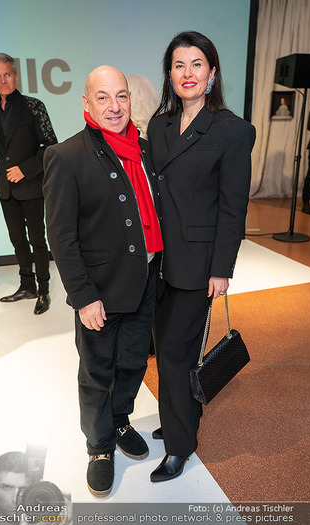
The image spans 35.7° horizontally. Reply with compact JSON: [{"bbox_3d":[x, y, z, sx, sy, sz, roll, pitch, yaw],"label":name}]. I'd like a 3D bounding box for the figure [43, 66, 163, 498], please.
[{"bbox_3d":[-0.180,0.113,1.919,0.540,1.670,0.440,-7,21,-19],"label":"figure"}]

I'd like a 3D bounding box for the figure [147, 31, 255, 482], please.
[{"bbox_3d":[0.155,0.038,1.978,0.510,1.770,0.410,10,22,26],"label":"figure"}]

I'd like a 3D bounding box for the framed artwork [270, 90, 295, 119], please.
[{"bbox_3d":[1.843,-2.277,6.940,0.340,0.395,0.040,1,20,3],"label":"framed artwork"}]

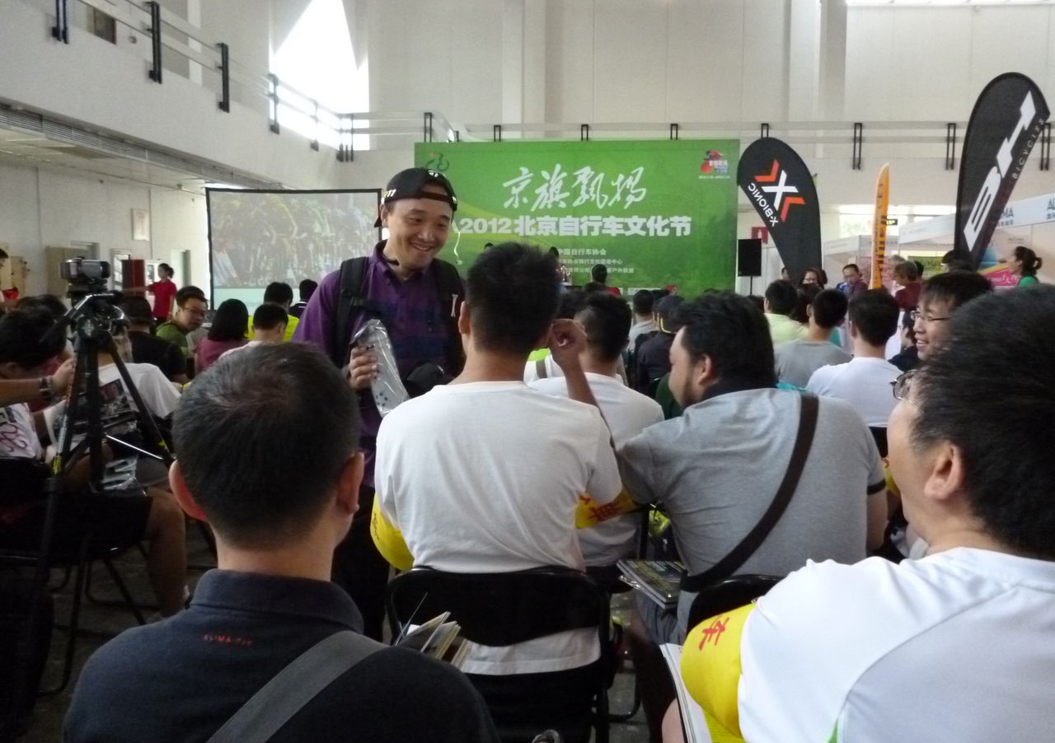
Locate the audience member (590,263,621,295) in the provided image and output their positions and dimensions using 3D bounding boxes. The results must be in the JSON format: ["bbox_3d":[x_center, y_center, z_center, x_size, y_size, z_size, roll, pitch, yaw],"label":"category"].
[{"bbox_3d":[0.800,-0.350,9.503,0.480,1.680,0.320,0,5,5],"label":"audience member"}]

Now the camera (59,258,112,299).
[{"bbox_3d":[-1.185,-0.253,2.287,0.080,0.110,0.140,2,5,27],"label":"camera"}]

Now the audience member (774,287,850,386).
[{"bbox_3d":[1.460,0.251,4.335,0.480,1.330,0.700,0,5,-2],"label":"audience member"}]

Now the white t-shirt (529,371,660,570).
[{"bbox_3d":[0.210,0.294,2.713,0.470,0.610,0.300,-1,5,-8],"label":"white t-shirt"}]

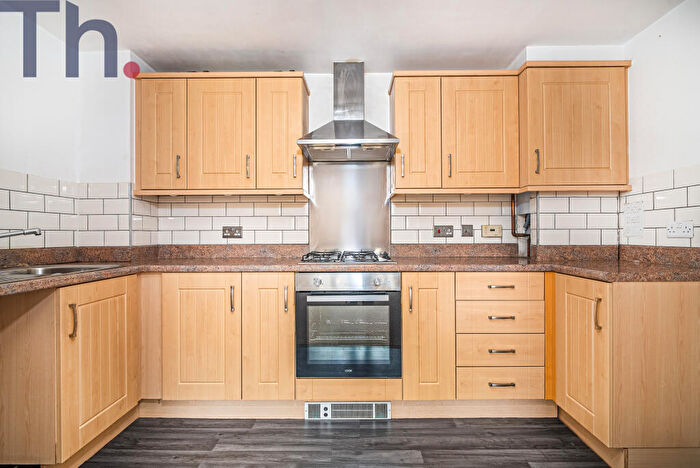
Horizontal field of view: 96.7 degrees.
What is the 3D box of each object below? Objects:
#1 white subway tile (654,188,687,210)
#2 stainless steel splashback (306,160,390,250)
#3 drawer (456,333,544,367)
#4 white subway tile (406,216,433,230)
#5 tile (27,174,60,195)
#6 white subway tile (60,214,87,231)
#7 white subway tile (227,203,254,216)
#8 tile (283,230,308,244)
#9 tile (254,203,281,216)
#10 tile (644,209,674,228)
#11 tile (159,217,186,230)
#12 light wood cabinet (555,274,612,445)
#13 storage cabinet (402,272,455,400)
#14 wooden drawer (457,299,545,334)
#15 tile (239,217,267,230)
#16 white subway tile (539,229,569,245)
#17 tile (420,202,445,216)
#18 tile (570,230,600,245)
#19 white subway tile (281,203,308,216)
[{"bbox_3d":[1.710,-0.184,1.665,0.010,0.100,0.190,0,0,0],"label":"white subway tile"},{"bbox_3d":[0.001,-0.177,2.283,0.600,0.700,0.010,0,0,0],"label":"stainless steel splashback"},{"bbox_3d":[0.847,0.654,1.970,0.497,0.187,0.470,0,0,0],"label":"drawer"},{"bbox_3d":[0.515,-0.083,2.304,0.200,0.100,0.010,0,0,0],"label":"white subway tile"},{"bbox_3d":[-1.785,-0.278,1.816,0.010,0.100,0.193,0,0,0],"label":"tile"},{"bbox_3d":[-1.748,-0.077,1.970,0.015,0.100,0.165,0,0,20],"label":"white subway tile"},{"bbox_3d":[-0.811,-0.181,2.299,0.200,0.100,0.009,0,0,1],"label":"white subway tile"},{"bbox_3d":[-0.400,0.026,2.305,0.195,0.100,0.010,0,0,0],"label":"tile"},{"bbox_3d":[-0.602,-0.178,2.285,0.200,0.100,0.010,0,0,0],"label":"tile"},{"bbox_3d":[1.735,-0.085,1.743,0.010,0.100,0.190,0,0,0],"label":"tile"},{"bbox_3d":[-1.320,-0.077,2.304,0.197,0.100,0.009,0,0,1],"label":"tile"},{"bbox_3d":[1.420,0.572,1.534,0.575,0.725,0.375,0,0,0],"label":"light wood cabinet"},{"bbox_3d":[0.441,0.573,2.020,0.297,0.720,0.560,0,0,0],"label":"storage cabinet"},{"bbox_3d":[0.847,0.466,1.970,0.497,0.187,0.470,0,0,0],"label":"wooden drawer"},{"bbox_3d":[-0.712,-0.078,2.305,0.200,0.100,0.010,0,0,0],"label":"tile"},{"bbox_3d":[1.296,0.021,1.988,0.200,0.100,0.009,0,0,1],"label":"white subway tile"},{"bbox_3d":[0.610,-0.182,2.295,0.200,0.100,0.010,0,0,0],"label":"tile"},{"bbox_3d":[1.504,0.022,1.985,0.200,0.100,0.010,0,0,0],"label":"tile"},{"bbox_3d":[-0.408,-0.183,2.304,0.200,0.100,0.010,0,0,0],"label":"white subway tile"}]

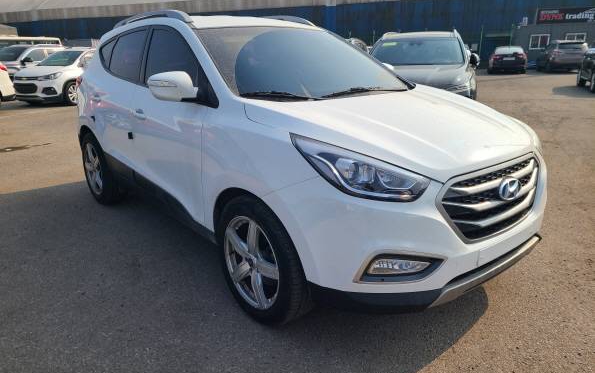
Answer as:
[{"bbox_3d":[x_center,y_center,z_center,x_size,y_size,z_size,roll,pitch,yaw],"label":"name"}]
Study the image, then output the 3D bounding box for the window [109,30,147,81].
[{"bbox_3d":[-1.352,-1.023,3.541,0.070,0.400,0.860,16,6,-42],"label":"window"}]

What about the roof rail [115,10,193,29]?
[{"bbox_3d":[-1.181,-1.293,3.491,0.070,0.120,1.550,-14,21,-37],"label":"roof rail"}]

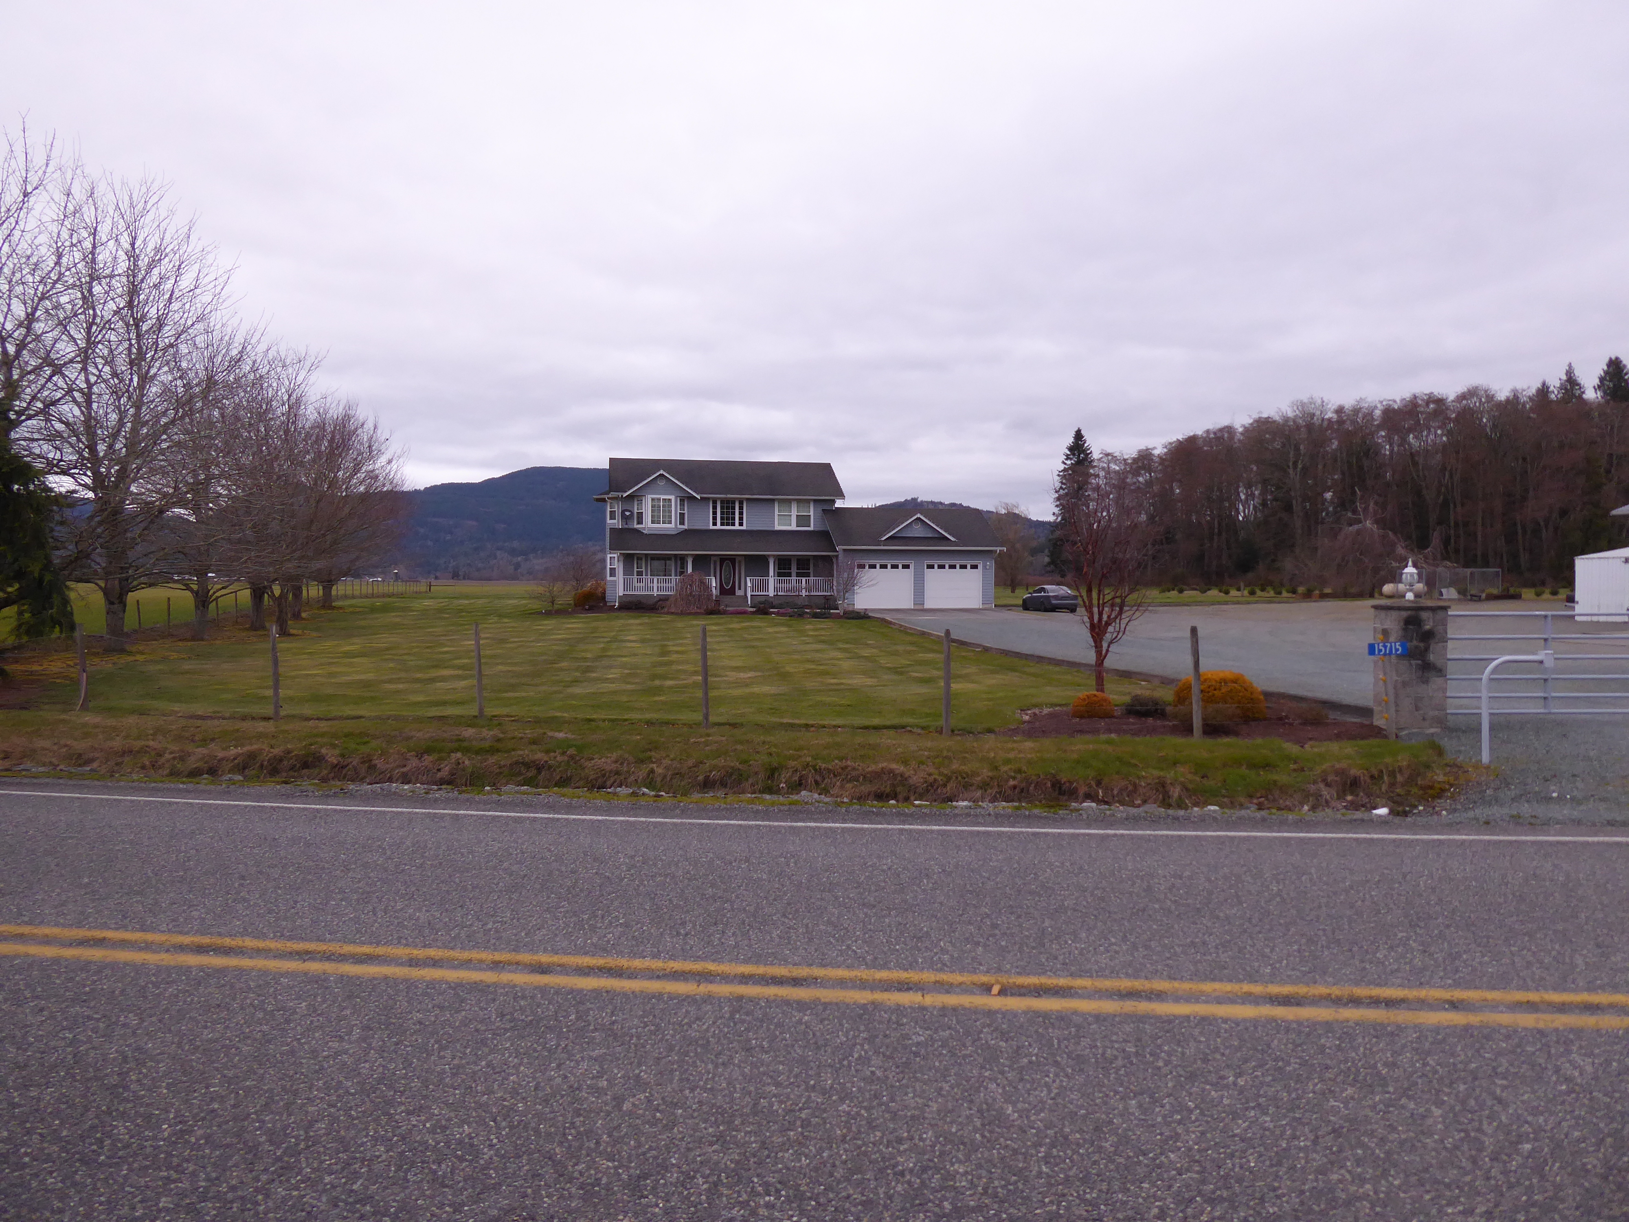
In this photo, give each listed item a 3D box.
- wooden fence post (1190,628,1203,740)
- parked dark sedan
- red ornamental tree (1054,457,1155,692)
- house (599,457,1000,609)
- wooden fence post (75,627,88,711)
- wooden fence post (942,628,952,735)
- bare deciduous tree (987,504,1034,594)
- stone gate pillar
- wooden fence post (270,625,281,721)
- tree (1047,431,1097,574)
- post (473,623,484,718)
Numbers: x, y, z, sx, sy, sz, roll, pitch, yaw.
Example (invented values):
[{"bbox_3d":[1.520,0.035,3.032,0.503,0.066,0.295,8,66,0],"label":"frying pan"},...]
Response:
[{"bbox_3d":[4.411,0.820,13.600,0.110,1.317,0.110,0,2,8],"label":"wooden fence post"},{"bbox_3d":[12.954,-0.652,64.800,1.800,1.440,4.600,0,2,-10],"label":"parked dark sedan"},{"bbox_3d":[4.316,-0.483,17.500,1.414,3.521,1.414,0,2,0],"label":"red ornamental tree"},{"bbox_3d":[-1.333,-4.449,67.704,22.100,8.350,10.400,0,2,-11],"label":"house"},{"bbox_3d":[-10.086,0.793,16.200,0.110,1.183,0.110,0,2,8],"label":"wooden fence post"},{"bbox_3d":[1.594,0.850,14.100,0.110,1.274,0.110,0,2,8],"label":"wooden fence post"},{"bbox_3d":[22.563,-7.266,135.000,4.965,10.442,4.965,0,2,0],"label":"bare deciduous tree"},{"bbox_3d":[7.298,0.685,14.400,0.670,1.570,0.670,0,2,6],"label":"stone gate pillar"},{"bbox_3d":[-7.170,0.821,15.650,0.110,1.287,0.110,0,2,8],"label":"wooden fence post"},{"bbox_3d":[47.680,-18.956,215.000,10.001,28.840,10.001,0,2,0],"label":"tree"},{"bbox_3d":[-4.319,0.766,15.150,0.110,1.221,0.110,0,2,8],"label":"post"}]

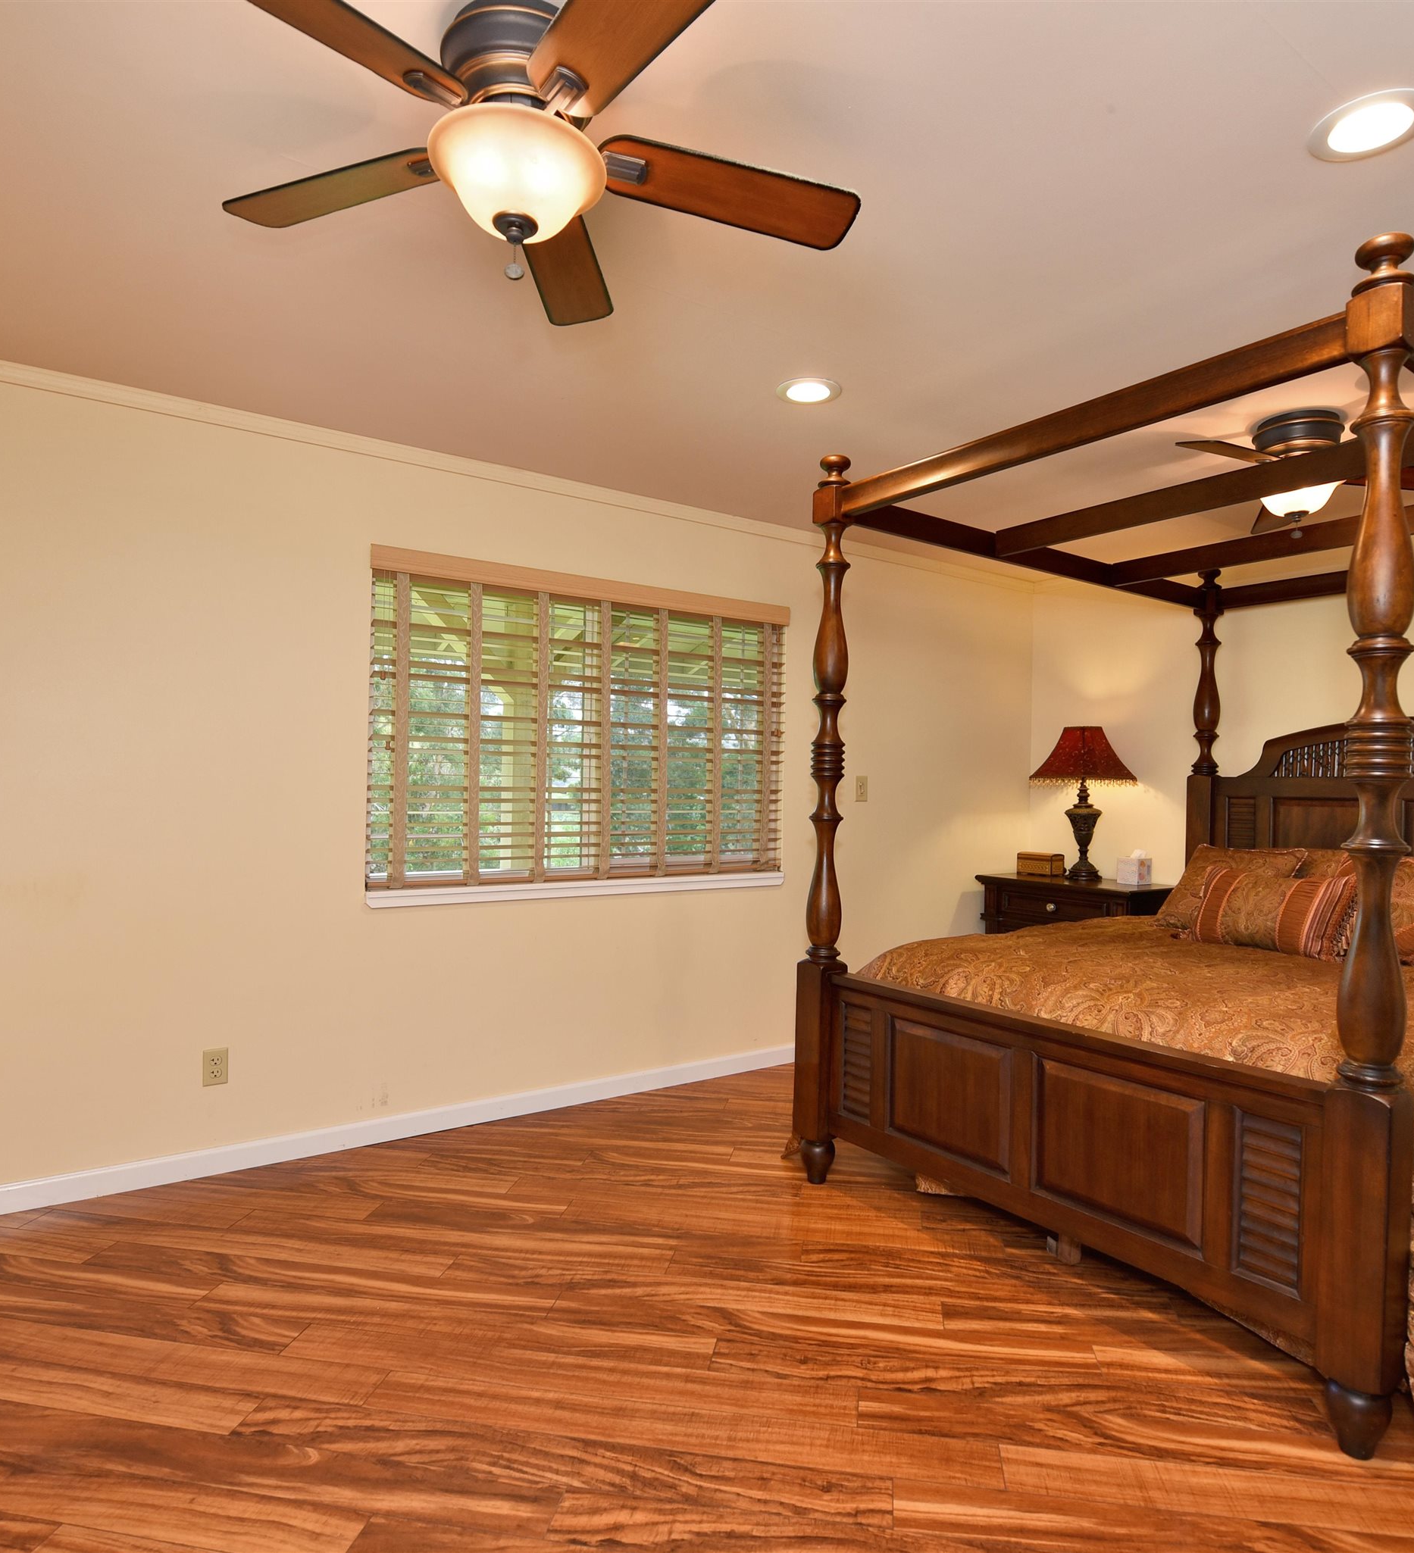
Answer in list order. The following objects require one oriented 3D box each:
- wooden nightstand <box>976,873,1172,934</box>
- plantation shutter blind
[{"bbox_3d":[1.857,0.920,4.511,0.537,0.780,0.816,1,-1,-35],"label":"wooden nightstand"},{"bbox_3d":[-0.373,-0.163,3.548,1.823,1.215,0.104,1,-1,-35],"label":"plantation shutter blind"}]

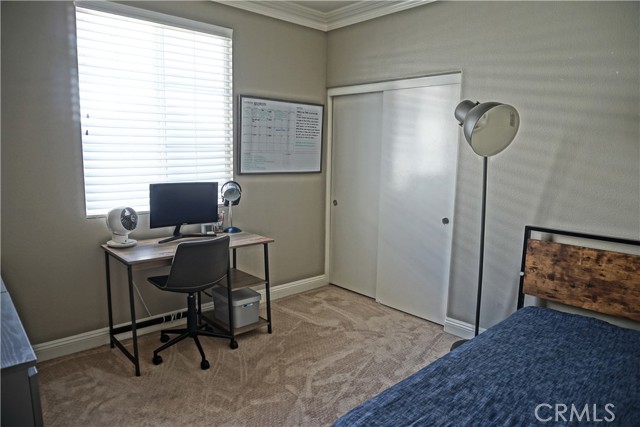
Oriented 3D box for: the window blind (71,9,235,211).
[{"bbox_3d":[-1.181,-0.749,3.274,1.170,1.470,0.070,-7,11,-41],"label":"window blind"}]

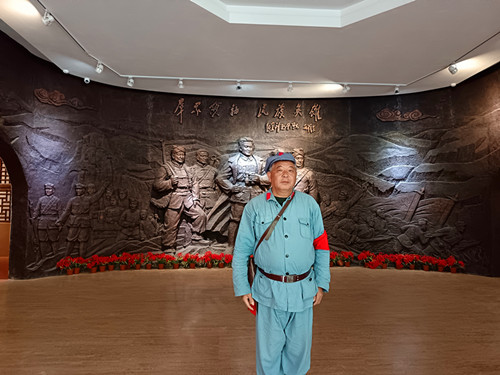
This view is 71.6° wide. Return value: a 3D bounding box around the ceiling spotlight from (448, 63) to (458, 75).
[{"bbox_3d":[3.524,-2.059,6.001,0.140,0.175,0.110,0,-3,0],"label":"ceiling spotlight"}]

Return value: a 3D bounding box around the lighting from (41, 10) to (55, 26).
[{"bbox_3d":[-2.538,-2.122,4.354,0.150,0.175,0.110,0,-3,-6],"label":"lighting"}]

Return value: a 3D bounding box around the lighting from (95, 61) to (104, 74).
[{"bbox_3d":[-2.545,-2.025,5.863,0.140,0.195,0.110,-2,-4,30],"label":"lighting"}]

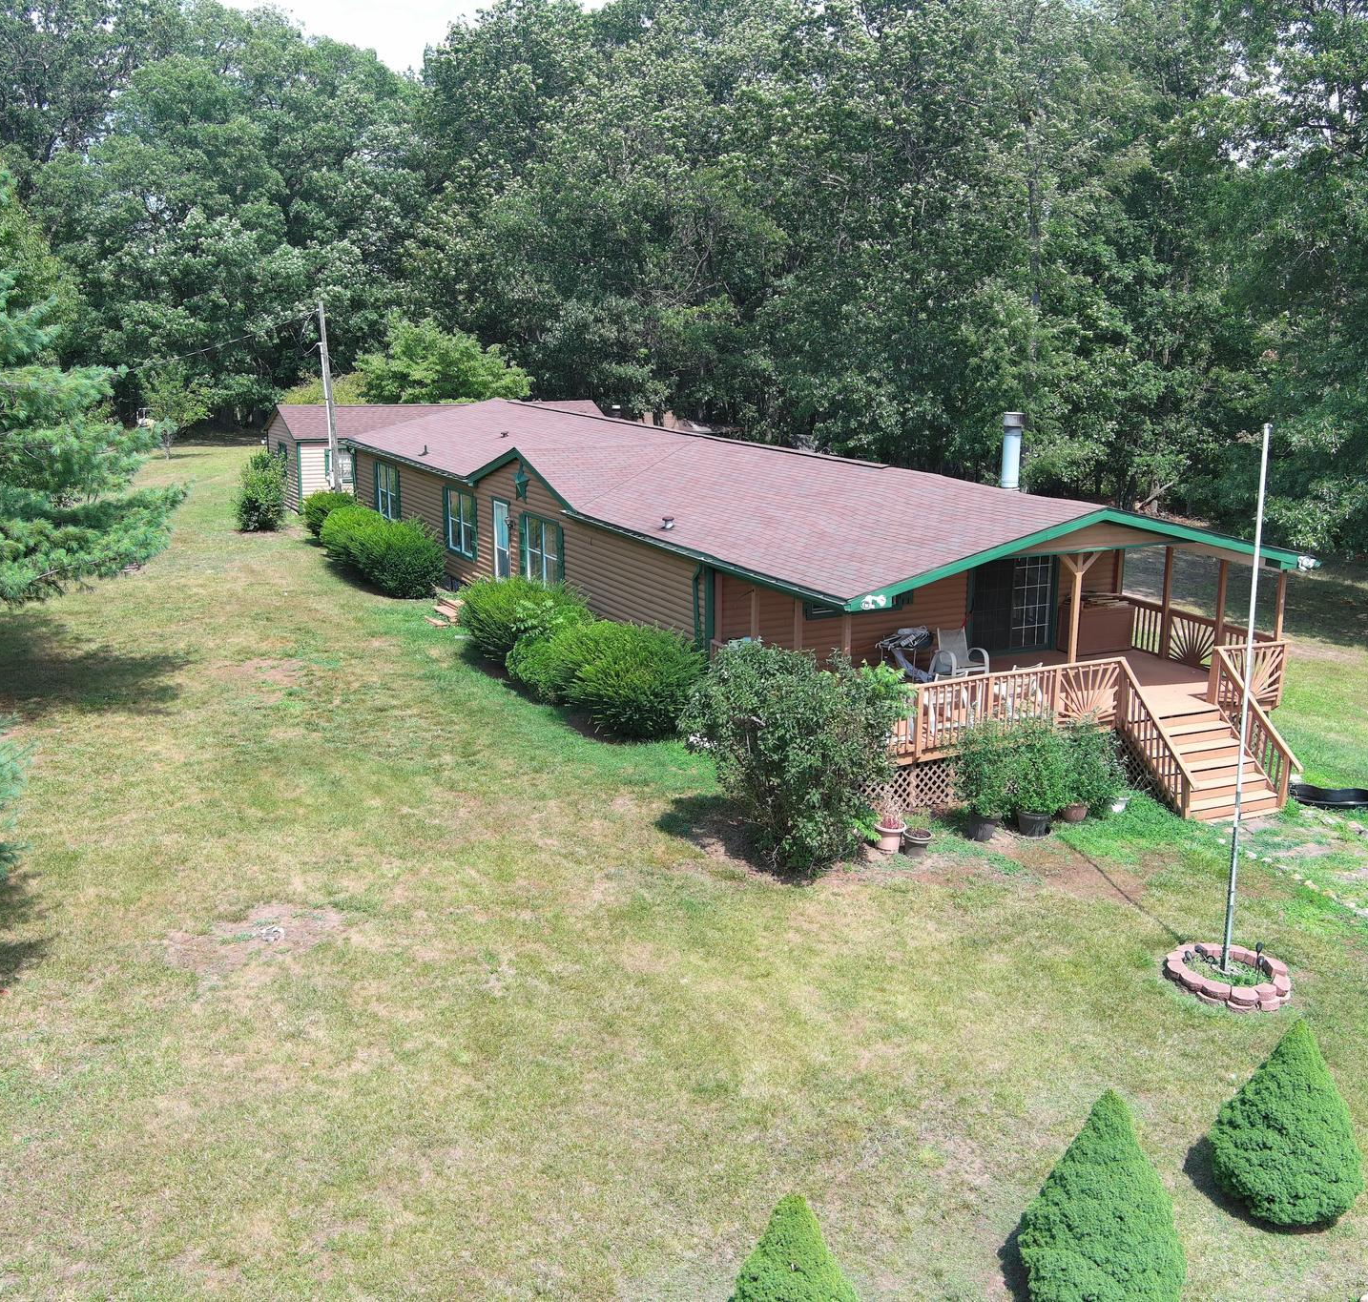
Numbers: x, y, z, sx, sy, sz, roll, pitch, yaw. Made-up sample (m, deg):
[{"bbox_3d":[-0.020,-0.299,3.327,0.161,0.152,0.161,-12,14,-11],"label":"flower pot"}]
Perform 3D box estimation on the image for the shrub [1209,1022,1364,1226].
[{"bbox_3d":[5.087,3.864,13.199,1.253,1.632,1.253,-7,14,-26],"label":"shrub"}]

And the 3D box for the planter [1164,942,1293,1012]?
[{"bbox_3d":[6.009,3.596,17.430,1.345,0.238,1.345,0,13,0],"label":"planter"}]

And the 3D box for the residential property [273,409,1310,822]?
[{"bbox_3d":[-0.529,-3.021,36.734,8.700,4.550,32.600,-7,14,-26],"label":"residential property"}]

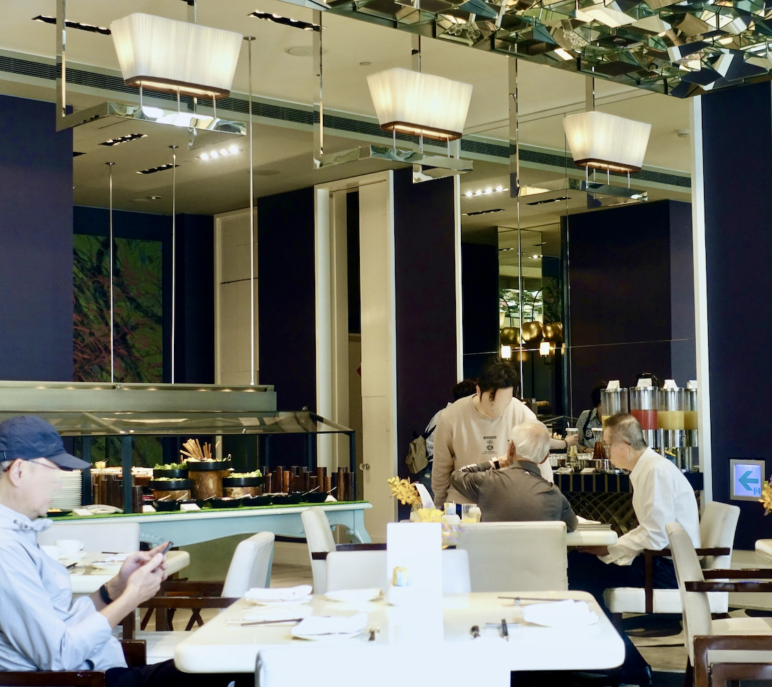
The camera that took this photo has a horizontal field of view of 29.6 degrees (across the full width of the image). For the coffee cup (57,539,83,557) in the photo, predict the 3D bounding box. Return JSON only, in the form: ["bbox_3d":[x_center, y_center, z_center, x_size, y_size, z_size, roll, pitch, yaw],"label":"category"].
[{"bbox_3d":[-1.183,0.767,5.465,0.108,0.068,0.092,-1,-3,0],"label":"coffee cup"}]

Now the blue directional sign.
[{"bbox_3d":[2.434,0.921,9.814,0.040,0.280,0.270,3,-5,-43],"label":"blue directional sign"}]

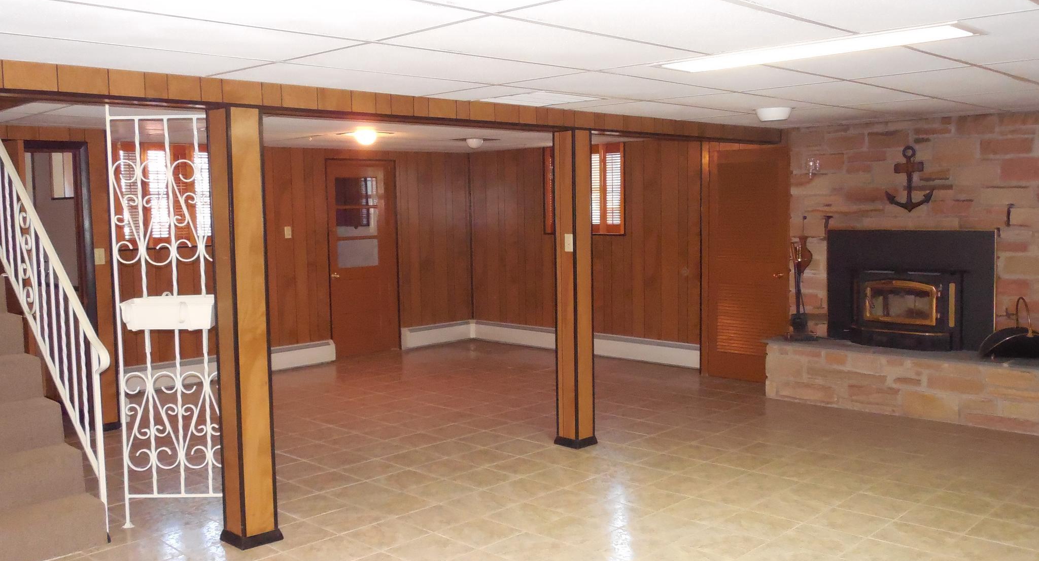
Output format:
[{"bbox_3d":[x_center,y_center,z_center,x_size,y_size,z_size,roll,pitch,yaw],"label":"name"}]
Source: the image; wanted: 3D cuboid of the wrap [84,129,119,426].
[{"bbox_3d":[-3.030,-0.003,6.697,0.159,2.143,0.154,4,7,44],"label":"wrap"}]

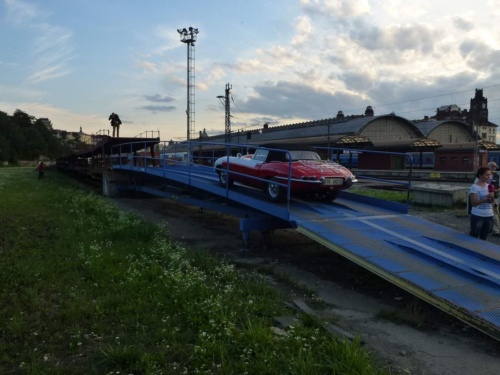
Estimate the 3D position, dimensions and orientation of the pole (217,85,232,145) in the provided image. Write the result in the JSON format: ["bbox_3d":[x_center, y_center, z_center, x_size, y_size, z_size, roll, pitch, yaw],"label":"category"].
[{"bbox_3d":[-3.614,-8.096,57.658,2.200,13.389,0.900,0,3,0],"label":"pole"}]

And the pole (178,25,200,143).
[{"bbox_3d":[-8.832,-12.218,58.445,3.100,21.541,2.900,0,3,0],"label":"pole"}]

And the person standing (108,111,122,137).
[{"bbox_3d":[-8.906,-4.111,26.823,0.820,1.687,0.500,-1,3,-12],"label":"person standing"}]

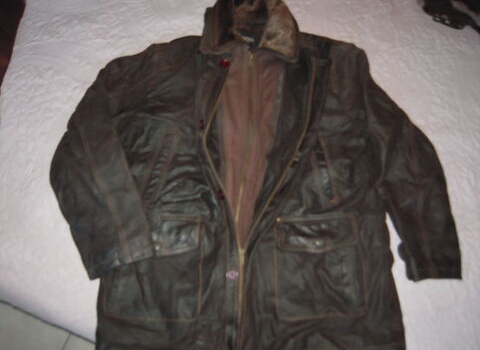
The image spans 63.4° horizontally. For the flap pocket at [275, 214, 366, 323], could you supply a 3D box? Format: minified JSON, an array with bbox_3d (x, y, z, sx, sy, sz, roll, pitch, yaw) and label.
[{"bbox_3d":[0.177,0.199,0.862,0.195,0.025,0.219,1,71,0],"label":"flap pocket"}]

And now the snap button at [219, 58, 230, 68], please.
[{"bbox_3d":[-0.041,-0.299,1.034,0.019,0.008,0.019,-1,71,0],"label":"snap button"}]

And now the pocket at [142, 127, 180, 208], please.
[{"bbox_3d":[-0.189,-0.022,0.939,0.034,0.015,0.202,11,71,4],"label":"pocket"}]

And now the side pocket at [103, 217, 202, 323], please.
[{"bbox_3d":[-0.189,0.200,0.862,0.212,0.025,0.219,-1,71,0],"label":"side pocket"}]

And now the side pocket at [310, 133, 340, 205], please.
[{"bbox_3d":[0.202,-0.016,0.936,0.030,0.015,0.182,-9,71,-3],"label":"side pocket"}]

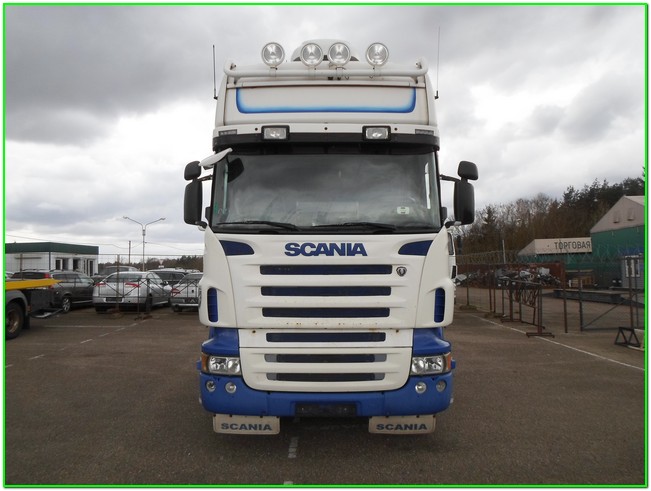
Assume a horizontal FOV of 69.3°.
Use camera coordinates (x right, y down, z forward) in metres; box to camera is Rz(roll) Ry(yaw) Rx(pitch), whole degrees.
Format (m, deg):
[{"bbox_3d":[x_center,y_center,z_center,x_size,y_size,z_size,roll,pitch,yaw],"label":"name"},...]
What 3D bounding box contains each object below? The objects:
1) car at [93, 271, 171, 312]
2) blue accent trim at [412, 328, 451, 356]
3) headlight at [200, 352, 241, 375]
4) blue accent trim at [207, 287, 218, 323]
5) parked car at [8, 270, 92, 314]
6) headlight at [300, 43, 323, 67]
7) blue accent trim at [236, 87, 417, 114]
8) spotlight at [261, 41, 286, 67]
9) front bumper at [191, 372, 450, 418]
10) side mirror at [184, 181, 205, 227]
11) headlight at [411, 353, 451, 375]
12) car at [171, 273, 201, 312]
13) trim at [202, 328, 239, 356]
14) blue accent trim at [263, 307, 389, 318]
[{"bbox_3d":[-7.200,1.729,18.100,1.790,1.450,4.500,0,-2,-6],"label":"car"},{"bbox_3d":[1.045,0.925,4.570,0.400,0.260,0.280,0,-2,0],"label":"blue accent trim"},{"bbox_3d":[-1.015,1.142,4.540,0.420,0.220,0.270,0,-2,0],"label":"headlight"},{"bbox_3d":[-1.105,0.588,4.620,0.110,0.340,0.100,0,-2,0],"label":"blue accent trim"},{"bbox_3d":[-10.300,1.722,18.500,1.840,1.550,4.700,0,-2,-4],"label":"parked car"},{"bbox_3d":[-0.142,-1.974,4.870,0.230,0.240,0.140,0,-2,0],"label":"headlight"},{"bbox_3d":[0.010,-1.477,4.800,1.830,0.290,0.100,0,-2,0],"label":"blue accent trim"},{"bbox_3d":[-0.542,-1.974,4.870,0.230,0.240,0.140,0,-2,0],"label":"spotlight"},{"bbox_3d":[0.005,1.370,4.420,2.460,0.360,0.450,0,-2,0],"label":"front bumper"},{"bbox_3d":[-1.357,-0.437,4.900,0.210,0.470,0.170,0,-2,0],"label":"side mirror"},{"bbox_3d":[0.985,1.107,4.420,0.410,0.200,0.260,0,-2,0],"label":"headlight"},{"bbox_3d":[-4.680,1.777,18.500,1.780,1.440,4.500,0,-2,-4],"label":"car"},{"bbox_3d":[-1.020,0.925,4.570,0.400,0.260,0.280,0,-2,0],"label":"trim"},{"bbox_3d":[0.009,0.636,4.460,1.210,0.090,0.060,0,-2,0],"label":"blue accent trim"}]

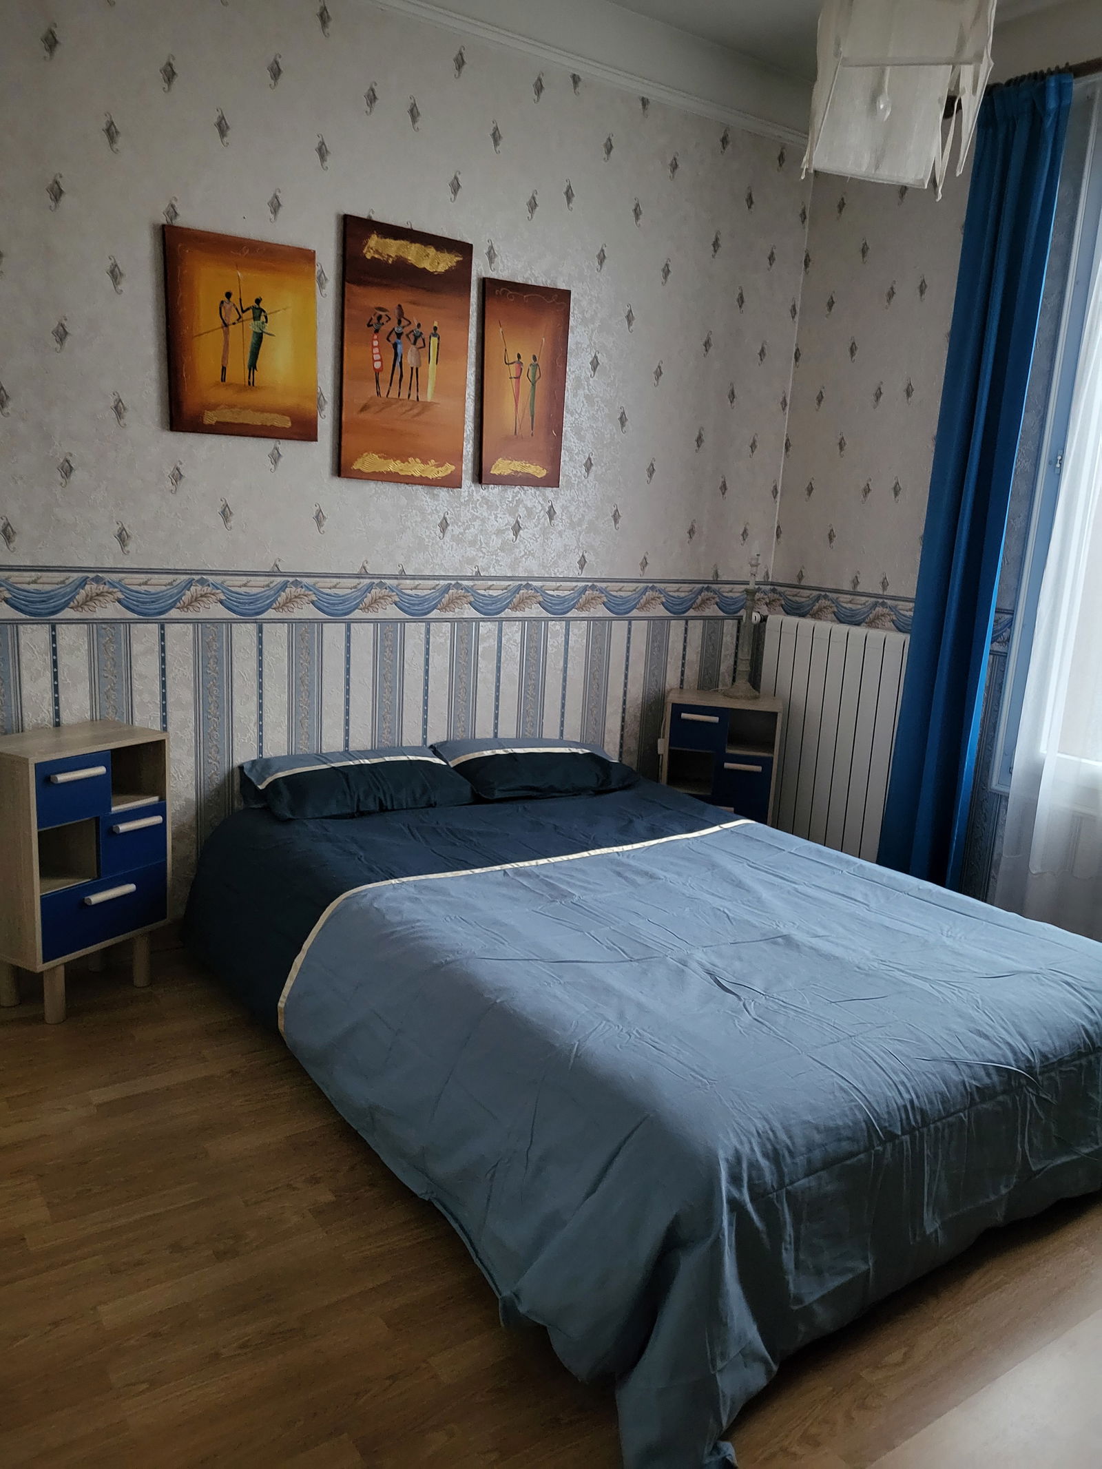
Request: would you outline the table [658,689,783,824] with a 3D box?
[{"bbox_3d":[0.596,0.201,3.960,0.389,0.666,0.242,5,11,8],"label":"table"}]

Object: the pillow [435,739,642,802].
[{"bbox_3d":[-0.034,0.059,3.454,0.593,0.141,0.442,-5,14,-35],"label":"pillow"}]

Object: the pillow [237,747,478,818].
[{"bbox_3d":[-0.535,0.095,3.103,0.593,0.141,0.442,-5,14,-35],"label":"pillow"}]

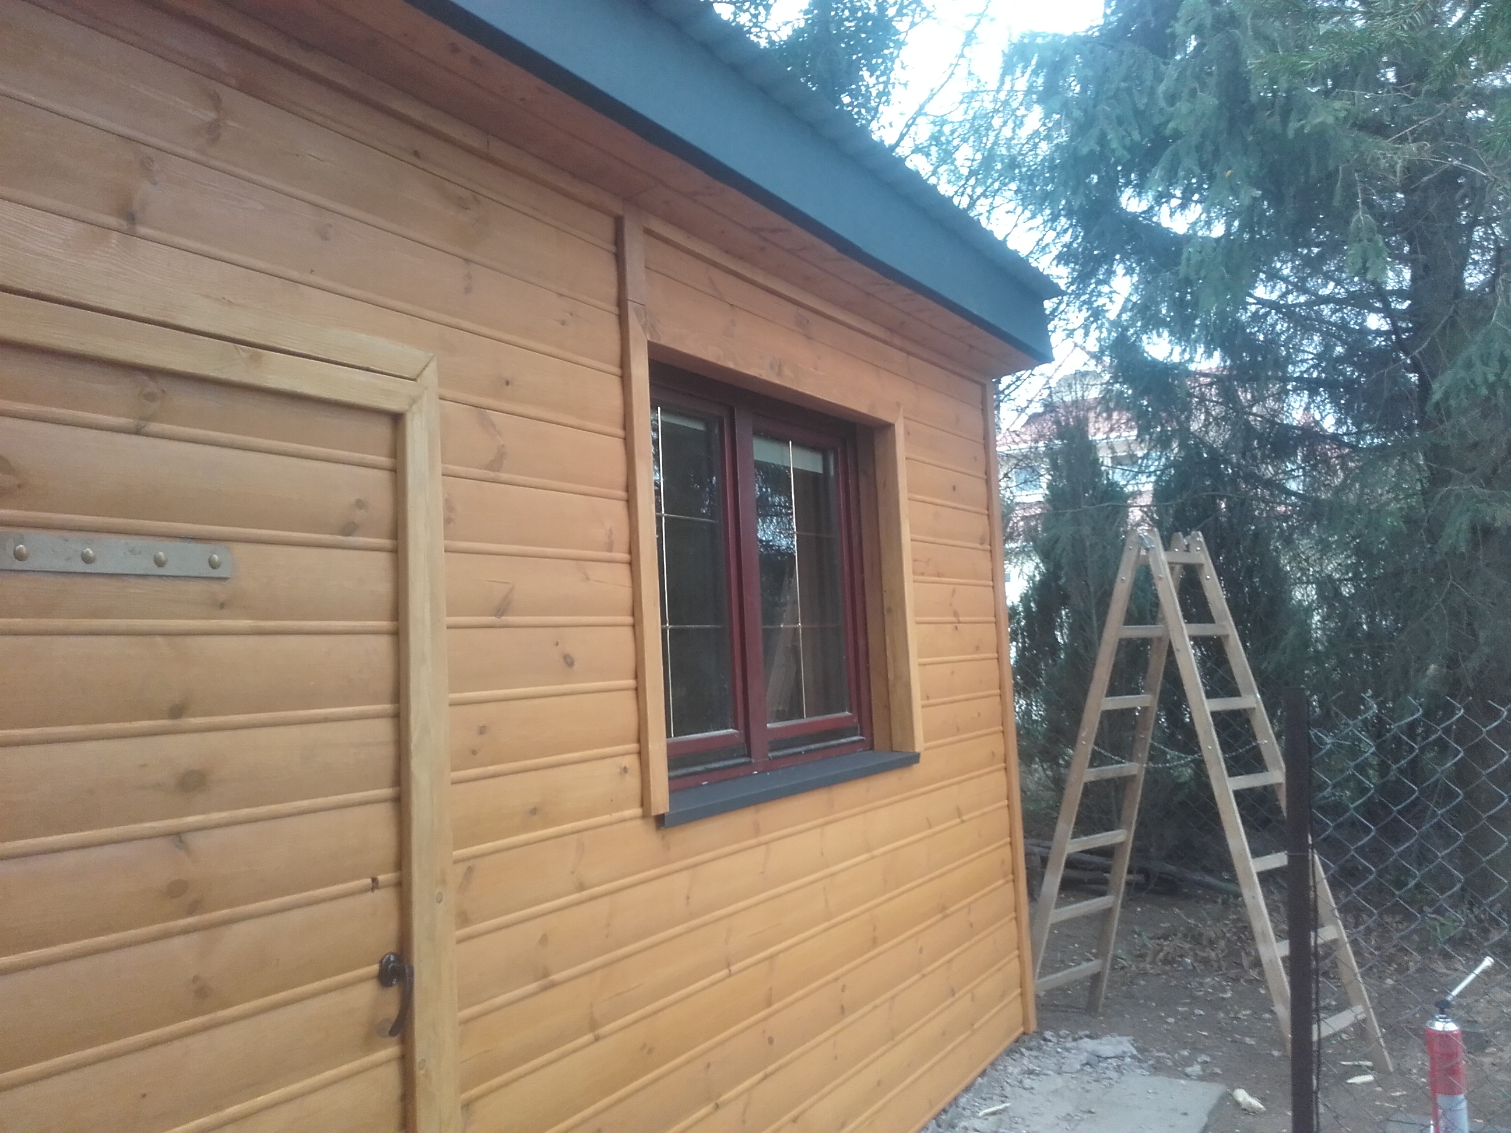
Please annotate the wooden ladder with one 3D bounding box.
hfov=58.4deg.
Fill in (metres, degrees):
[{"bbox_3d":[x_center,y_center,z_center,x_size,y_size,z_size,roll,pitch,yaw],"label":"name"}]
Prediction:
[{"bbox_3d":[1.561,0.825,5.000,0.552,1.926,1.228,2,-5,-42],"label":"wooden ladder"}]

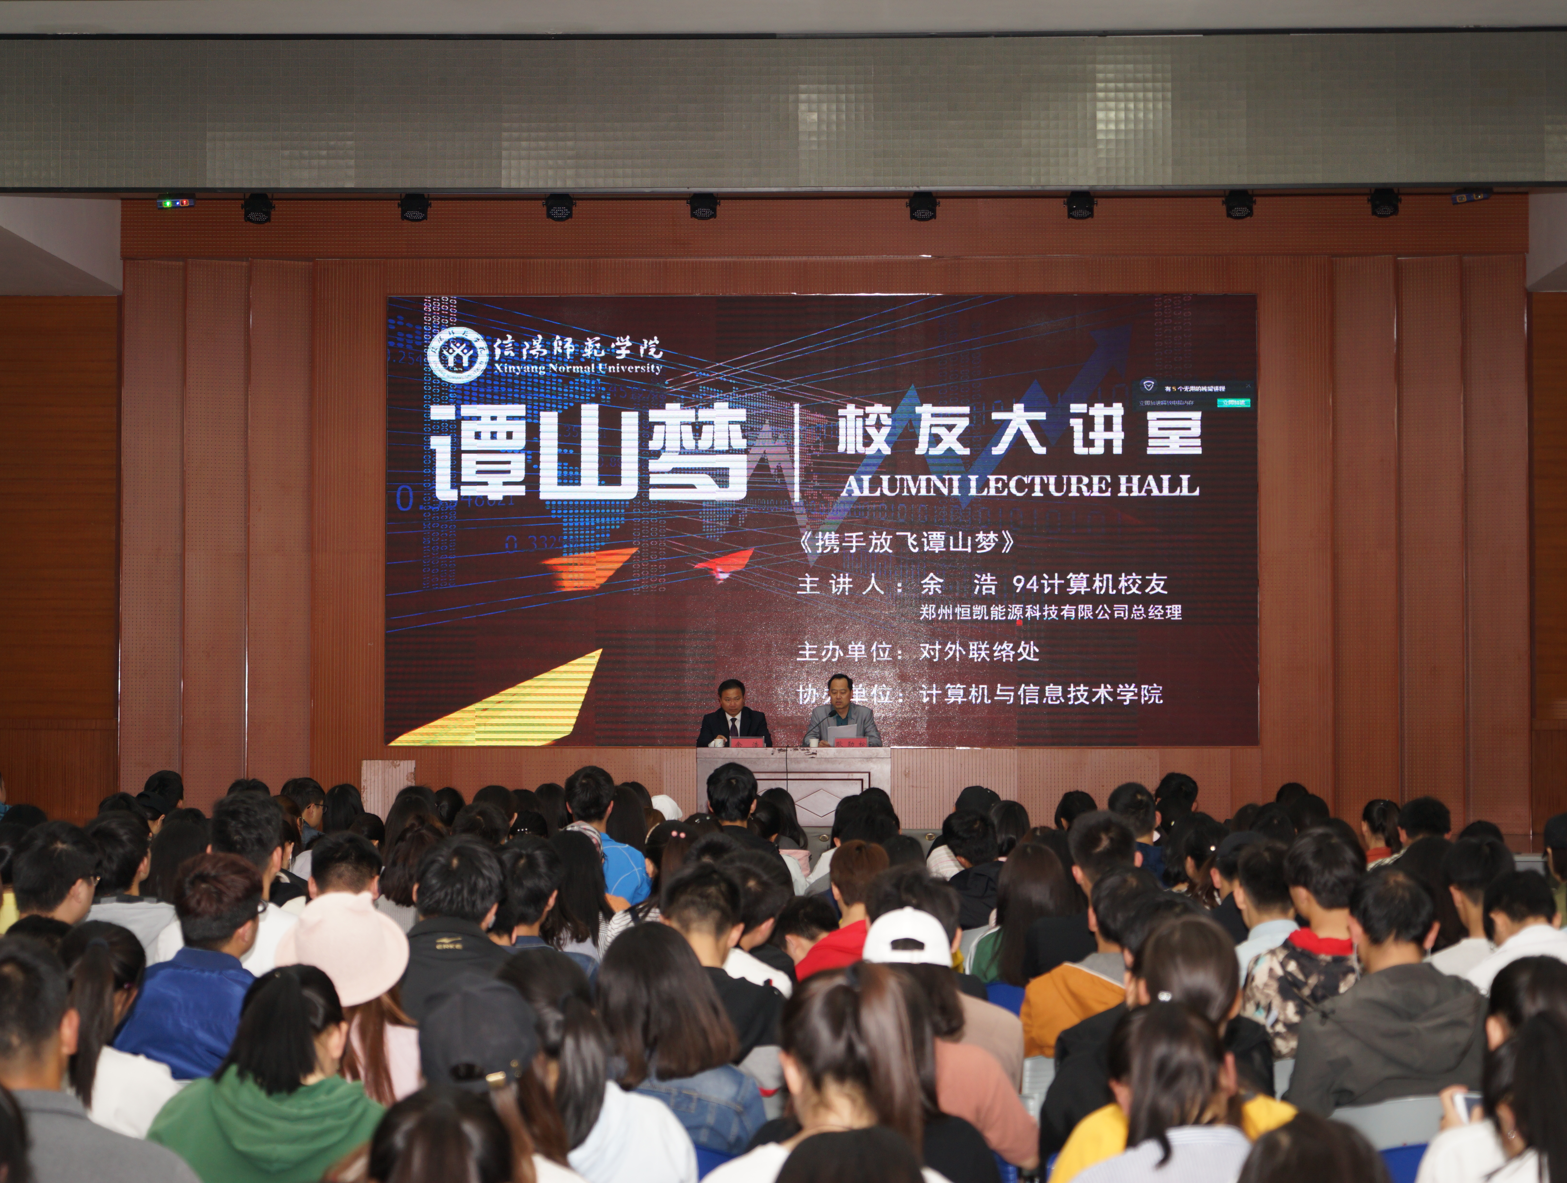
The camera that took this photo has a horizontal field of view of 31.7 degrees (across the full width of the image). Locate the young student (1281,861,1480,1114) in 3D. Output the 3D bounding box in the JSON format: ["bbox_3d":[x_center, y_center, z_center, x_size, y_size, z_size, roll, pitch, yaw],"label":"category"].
[{"bbox_3d":[1.323,1.230,6.234,0.470,1.240,0.750,0,-2,-2],"label":"young student"}]

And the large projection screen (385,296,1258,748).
[{"bbox_3d":[0.330,-0.596,23.500,7.450,3.860,0.120,0,-2,-1],"label":"large projection screen"}]

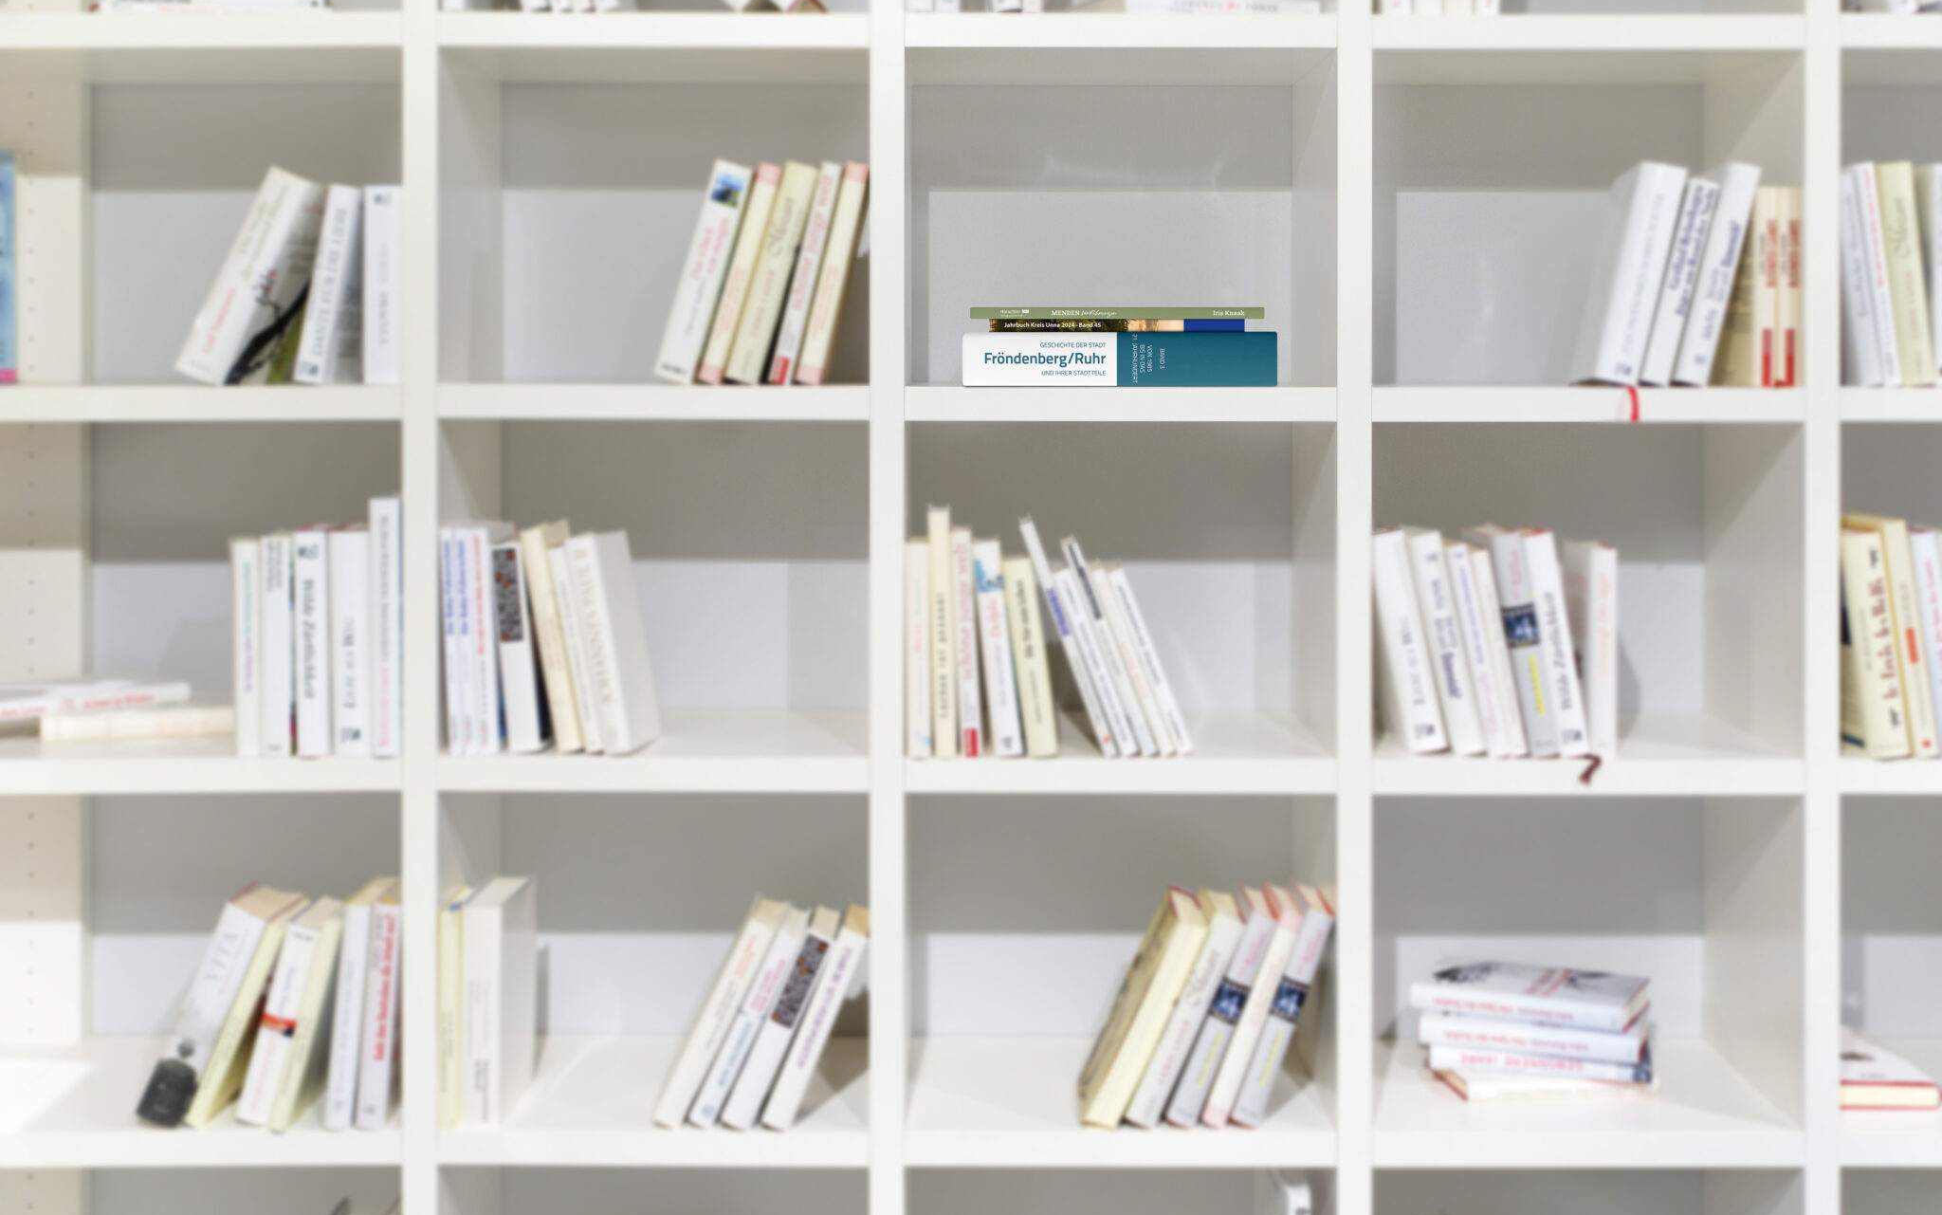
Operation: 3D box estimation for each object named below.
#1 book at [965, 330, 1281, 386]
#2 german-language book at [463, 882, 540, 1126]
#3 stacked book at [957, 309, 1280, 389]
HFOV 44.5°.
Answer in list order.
[{"bbox_3d":[0.143,-0.244,2.385,0.302,0.053,0.210,0,4,0],"label":"book"},{"bbox_3d":[-0.469,0.390,2.364,0.039,0.213,0.148,0,4,2],"label":"german-language book"},{"bbox_3d":[0.143,-0.257,2.385,0.302,0.077,0.210,0,4,0],"label":"stacked book"}]

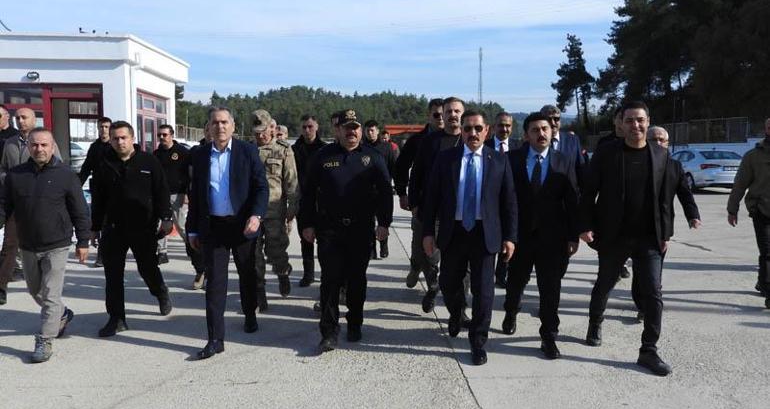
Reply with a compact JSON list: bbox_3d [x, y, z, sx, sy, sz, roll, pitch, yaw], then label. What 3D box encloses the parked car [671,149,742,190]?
[{"bbox_3d":[10.300,-1.230,22.300,1.830,1.470,4.650,0,5,-2],"label":"parked car"}]

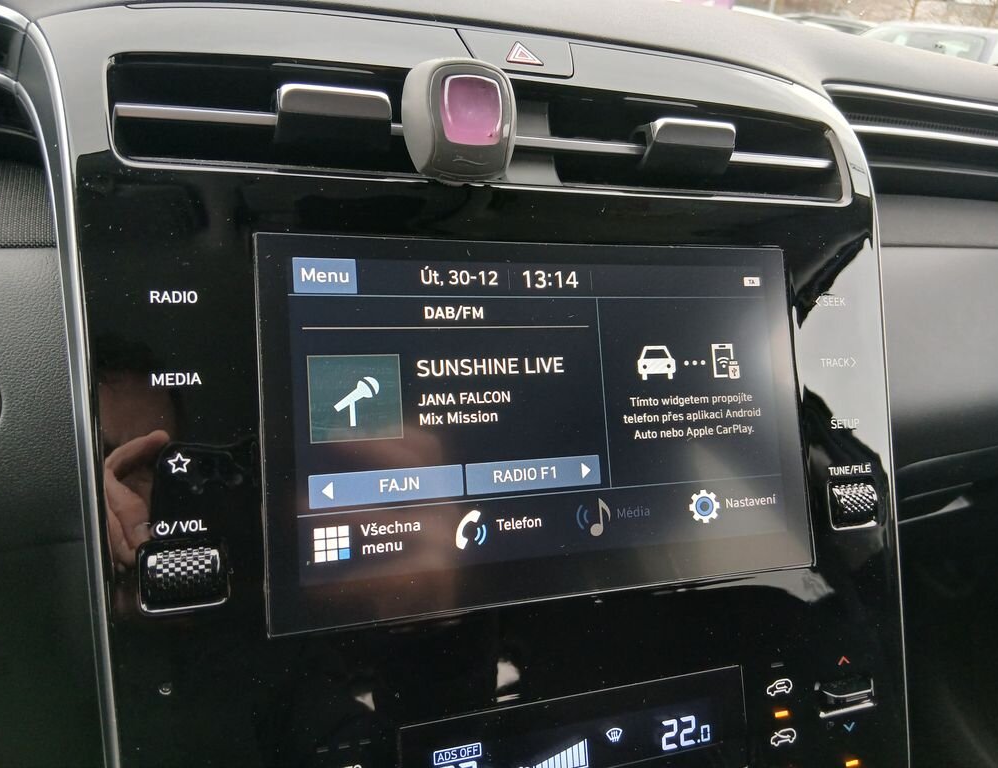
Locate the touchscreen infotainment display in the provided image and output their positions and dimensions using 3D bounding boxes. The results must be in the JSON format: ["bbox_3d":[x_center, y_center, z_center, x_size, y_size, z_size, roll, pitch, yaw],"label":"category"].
[{"bbox_3d":[0.021,0.011,0.266,0.196,0.121,0.012,-2,-5,-19],"label":"touchscreen infotainment display"}]

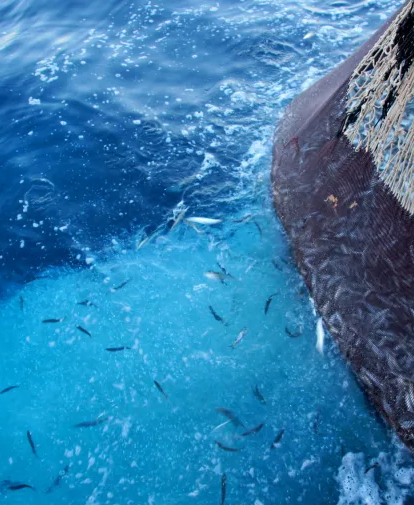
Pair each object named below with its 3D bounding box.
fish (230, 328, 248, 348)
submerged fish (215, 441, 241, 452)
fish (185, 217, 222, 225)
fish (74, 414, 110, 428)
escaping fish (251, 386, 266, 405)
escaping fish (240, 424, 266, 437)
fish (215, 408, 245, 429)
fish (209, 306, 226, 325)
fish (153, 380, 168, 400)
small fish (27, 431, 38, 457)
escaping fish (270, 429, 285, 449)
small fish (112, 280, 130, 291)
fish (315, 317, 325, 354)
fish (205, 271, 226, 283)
[{"bbox_3d":[0.189,0.506,3.000,0.023,0.034,0.177,23,46,24],"label":"fish"},{"bbox_3d":[0.165,1.476,3.890,0.226,0.048,0.037,11,43,12],"label":"submerged fish"},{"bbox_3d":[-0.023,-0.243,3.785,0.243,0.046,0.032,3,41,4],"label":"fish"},{"bbox_3d":[-0.607,0.892,2.663,0.190,0.036,0.025,-13,43,-15],"label":"fish"},{"bbox_3d":[0.436,1.183,4.215,0.036,0.046,0.221,-16,44,-17],"label":"escaping fish"},{"bbox_3d":[0.233,0.908,2.583,0.165,0.031,0.021,-18,44,-19],"label":"escaping fish"},{"bbox_3d":[0.127,0.872,2.655,0.199,0.038,0.026,26,47,27],"label":"fish"},{"bbox_3d":[0.067,0.393,3.145,0.025,0.036,0.189,-23,46,-24],"label":"fish"},{"bbox_3d":[-0.247,0.747,2.738,0.021,0.031,0.162,-24,47,-25],"label":"fish"},{"bbox_3d":[-0.872,0.955,2.529,0.023,0.033,0.175,-22,46,-23],"label":"small fish"},{"bbox_3d":[0.548,1.442,3.928,0.036,0.046,0.219,27,49,27],"label":"escaping fish"},{"bbox_3d":[-0.566,0.212,3.354,0.172,0.033,0.022,-32,50,-31],"label":"small fish"},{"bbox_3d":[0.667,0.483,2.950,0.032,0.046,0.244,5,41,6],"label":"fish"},{"bbox_3d":[0.095,0.263,5.237,0.248,0.052,0.041,21,46,22],"label":"fish"}]

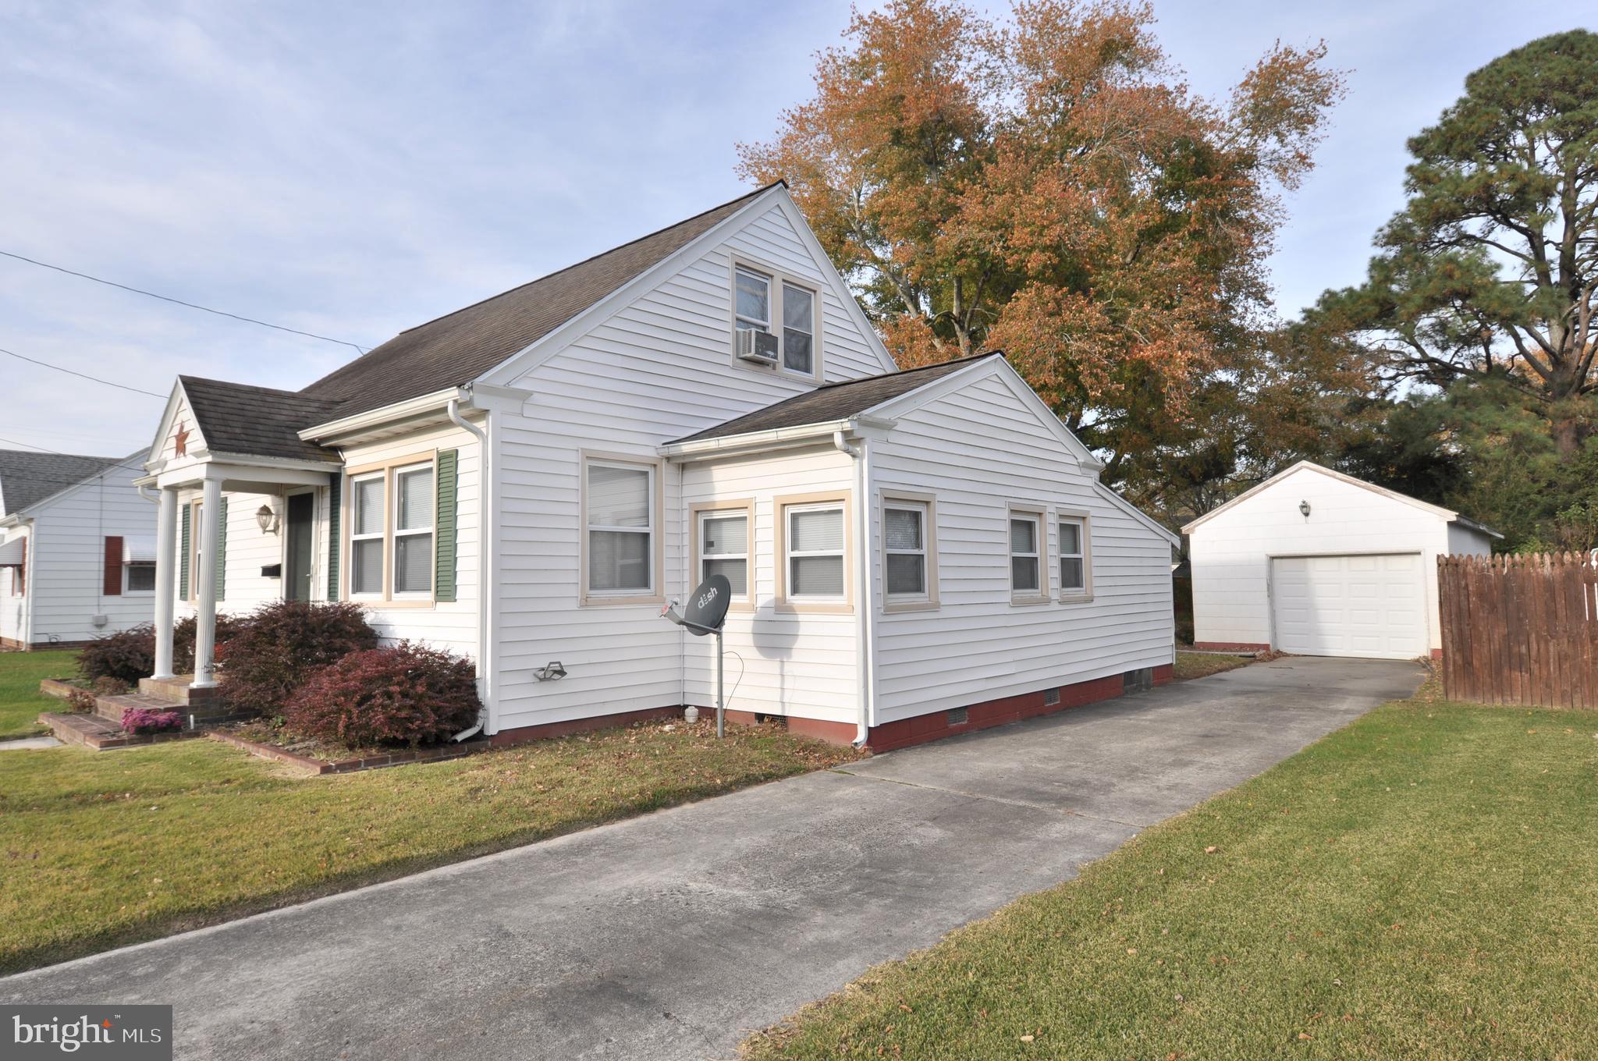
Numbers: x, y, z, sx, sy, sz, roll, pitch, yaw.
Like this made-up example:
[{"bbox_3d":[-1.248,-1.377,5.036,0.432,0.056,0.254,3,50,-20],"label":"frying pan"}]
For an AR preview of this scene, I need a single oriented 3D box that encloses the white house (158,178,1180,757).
[{"bbox_3d":[-2.528,-0.877,13.796,12.191,6.308,11.287,-3,-4,41],"label":"white house"}]

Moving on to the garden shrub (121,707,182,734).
[{"bbox_3d":[-6.451,1.887,9.285,0.490,0.284,0.542,-3,-4,41],"label":"garden shrub"}]

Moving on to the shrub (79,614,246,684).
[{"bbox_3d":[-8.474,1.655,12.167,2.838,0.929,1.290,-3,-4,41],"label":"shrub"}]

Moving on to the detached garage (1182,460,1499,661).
[{"bbox_3d":[12.338,0.644,20.792,4.782,3.766,7.729,-3,-4,41],"label":"detached garage"}]

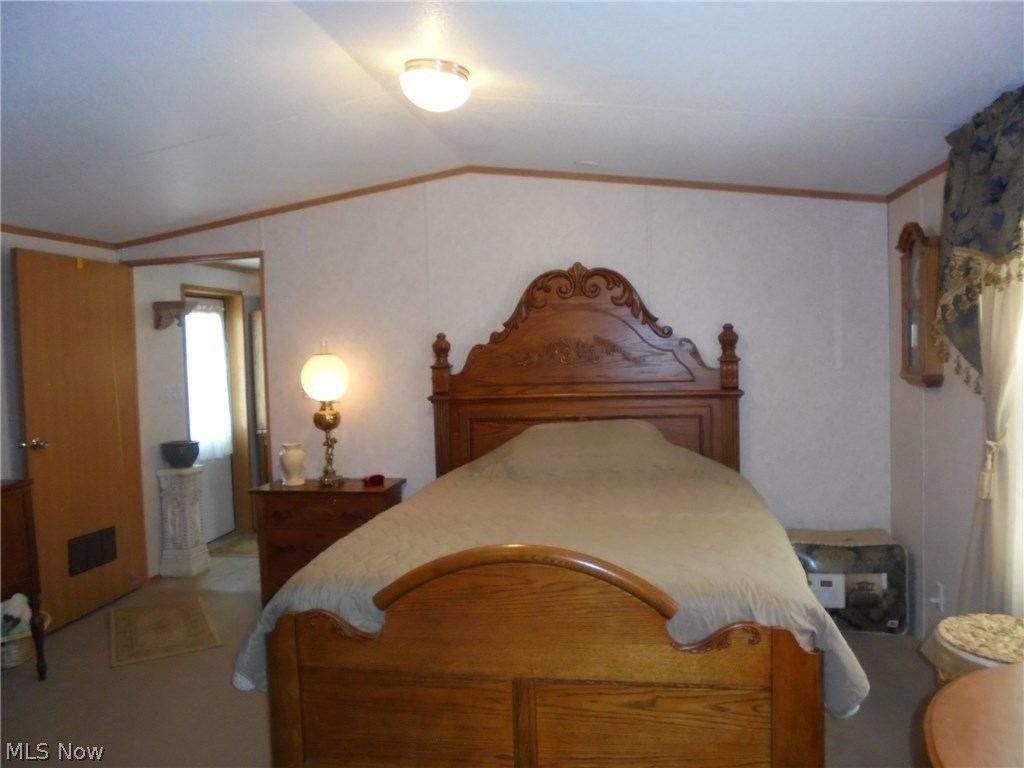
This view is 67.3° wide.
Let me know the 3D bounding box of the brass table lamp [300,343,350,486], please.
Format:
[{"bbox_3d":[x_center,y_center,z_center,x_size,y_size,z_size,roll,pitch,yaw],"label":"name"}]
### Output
[{"bbox_3d":[-1.035,0.161,4.294,0.255,0.805,0.255,-1,3,10],"label":"brass table lamp"}]

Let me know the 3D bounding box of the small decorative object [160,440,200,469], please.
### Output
[{"bbox_3d":[-2.213,0.480,5.153,0.235,0.160,0.235,-1,3,10],"label":"small decorative object"}]

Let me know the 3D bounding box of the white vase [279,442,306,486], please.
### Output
[{"bbox_3d":[-1.238,0.451,4.347,0.140,0.235,0.140,-1,3,10],"label":"white vase"}]

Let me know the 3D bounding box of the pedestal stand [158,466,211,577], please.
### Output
[{"bbox_3d":[-2.205,0.914,5.173,0.235,0.710,0.225,-1,3,10],"label":"pedestal stand"}]

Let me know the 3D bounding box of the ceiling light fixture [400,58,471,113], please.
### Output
[{"bbox_3d":[-0.258,-1.000,2.631,0.240,0.140,0.240,7,5,10],"label":"ceiling light fixture"}]

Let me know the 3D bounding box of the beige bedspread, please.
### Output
[{"bbox_3d":[0.201,0.543,3.131,1.820,0.630,1.980,-1,3,10],"label":"beige bedspread"}]

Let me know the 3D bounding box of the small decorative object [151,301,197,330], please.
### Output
[{"bbox_3d":[-2.258,-0.460,5.185,0.170,0.170,0.270,-1,3,10],"label":"small decorative object"}]

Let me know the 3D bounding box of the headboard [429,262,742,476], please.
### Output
[{"bbox_3d":[0.377,0.301,4.163,1.690,1.880,0.130,-1,3,10],"label":"headboard"}]

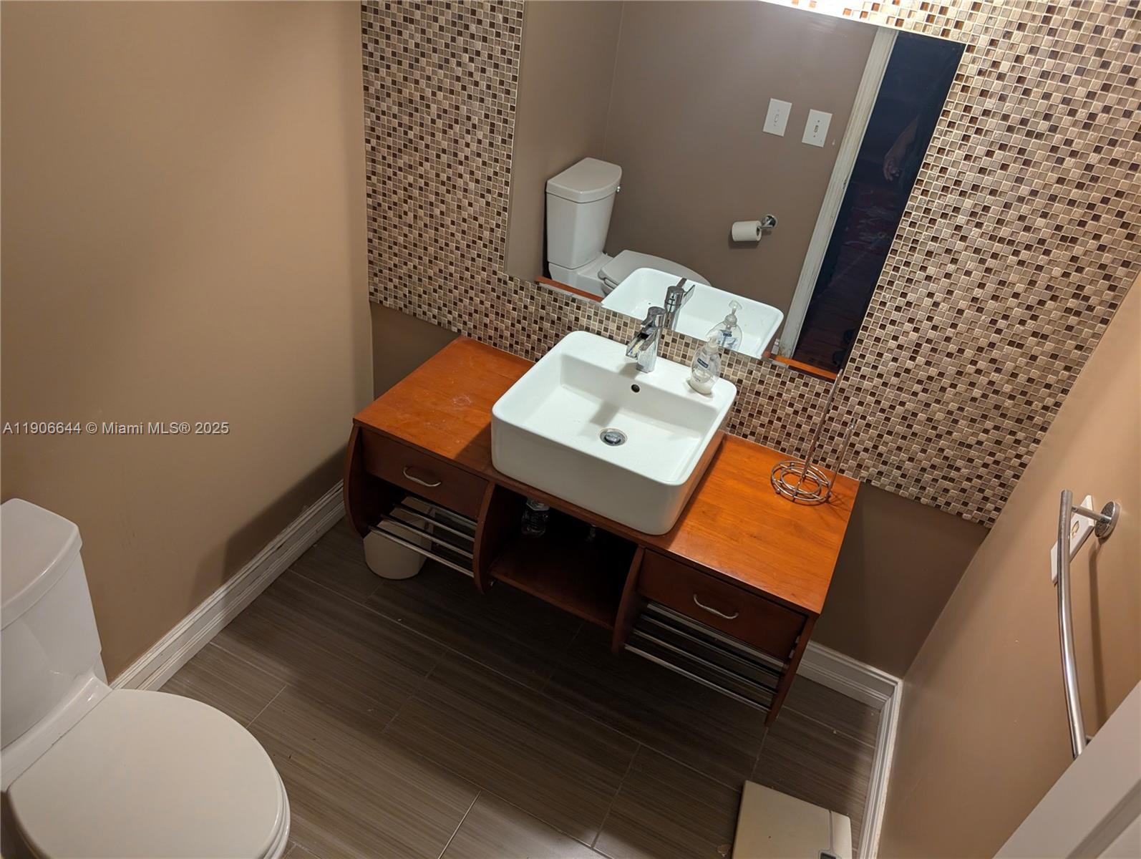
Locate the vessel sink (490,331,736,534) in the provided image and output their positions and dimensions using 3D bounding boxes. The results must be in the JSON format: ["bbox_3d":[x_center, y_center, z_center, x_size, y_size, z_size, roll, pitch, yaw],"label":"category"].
[{"bbox_3d":[0.113,-0.014,1.919,0.473,0.153,0.478,21,38,17],"label":"vessel sink"}]

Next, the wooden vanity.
[{"bbox_3d":[0.059,0.227,2.053,1.161,0.404,0.561,21,38,17],"label":"wooden vanity"}]

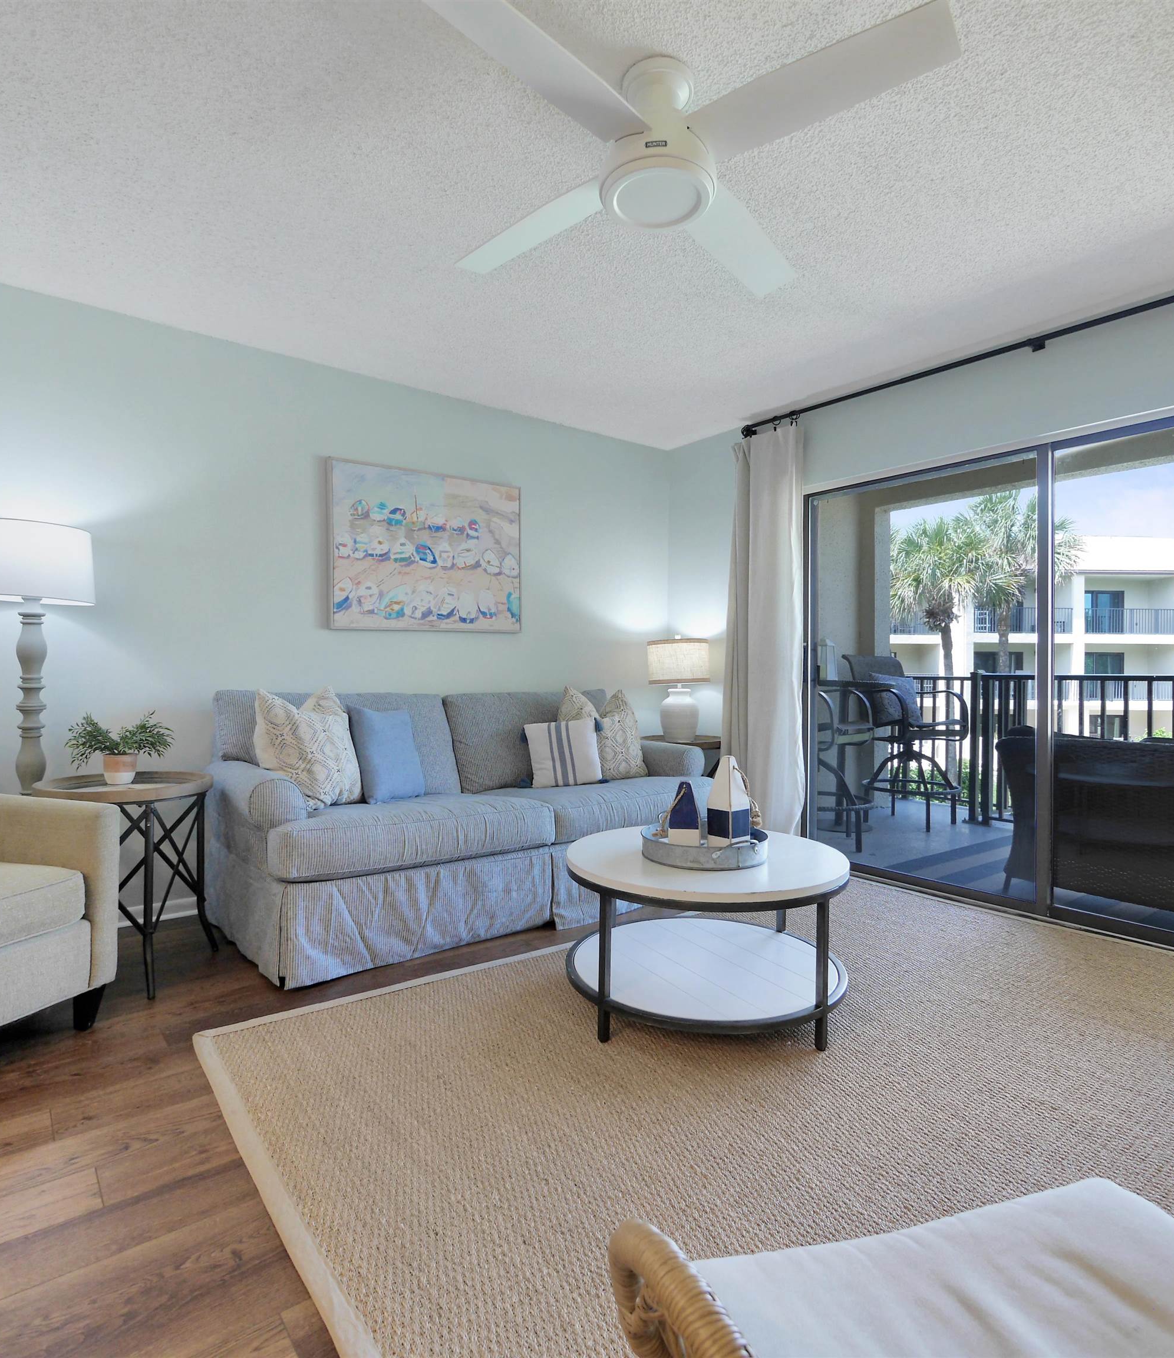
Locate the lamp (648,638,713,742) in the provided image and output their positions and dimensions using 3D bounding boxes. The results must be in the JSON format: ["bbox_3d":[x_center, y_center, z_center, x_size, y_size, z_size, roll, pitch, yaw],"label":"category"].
[{"bbox_3d":[0.544,0.059,4.316,0.385,0.605,0.385,0,1,0],"label":"lamp"}]

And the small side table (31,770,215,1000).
[{"bbox_3d":[-1.599,0.687,2.562,0.540,0.660,0.540,-1,1,-38],"label":"small side table"}]

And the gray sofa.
[{"bbox_3d":[-0.447,0.531,3.368,2.200,0.940,0.960,-1,1,-38],"label":"gray sofa"}]

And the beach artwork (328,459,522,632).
[{"bbox_3d":[-0.786,-0.651,3.779,1.068,0.815,0.040,-1,1,-38],"label":"beach artwork"}]

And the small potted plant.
[{"bbox_3d":[-1.635,0.247,2.572,0.340,0.260,0.290,-1,1,-38],"label":"small potted plant"}]

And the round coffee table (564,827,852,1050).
[{"bbox_3d":[0.374,0.784,2.330,0.870,0.460,0.870,0,1,0],"label":"round coffee table"}]

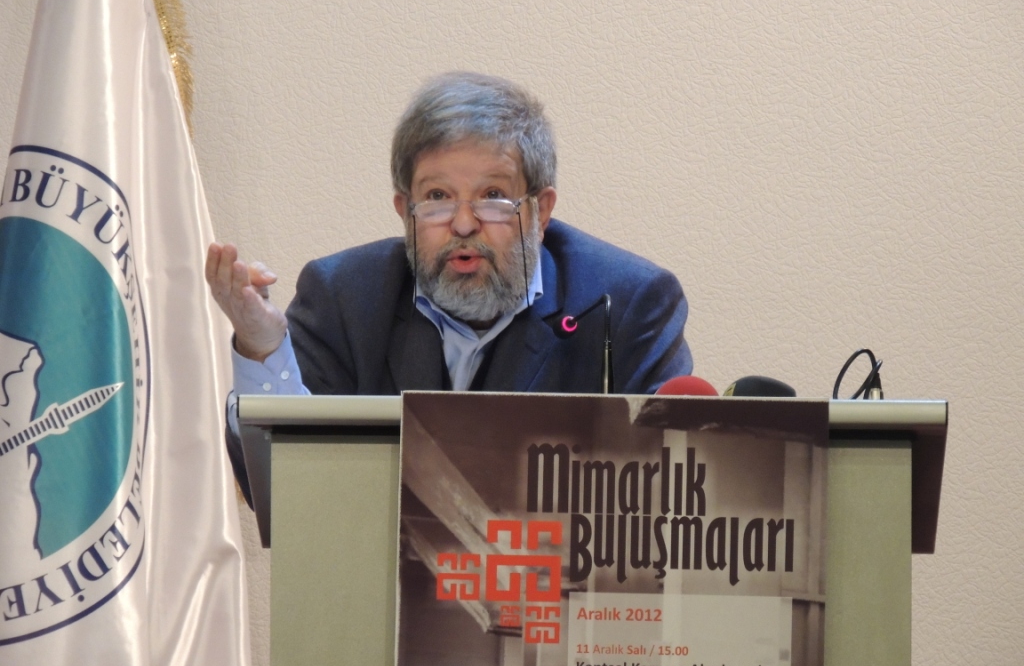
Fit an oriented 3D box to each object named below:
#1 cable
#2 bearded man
[{"bbox_3d":[0.365,0.049,10.120,0.056,0.075,0.050,0,-3,0],"label":"cable"},{"bbox_3d":[-0.065,0.484,10.441,0.560,1.540,0.680,0,-3,7],"label":"bearded man"}]

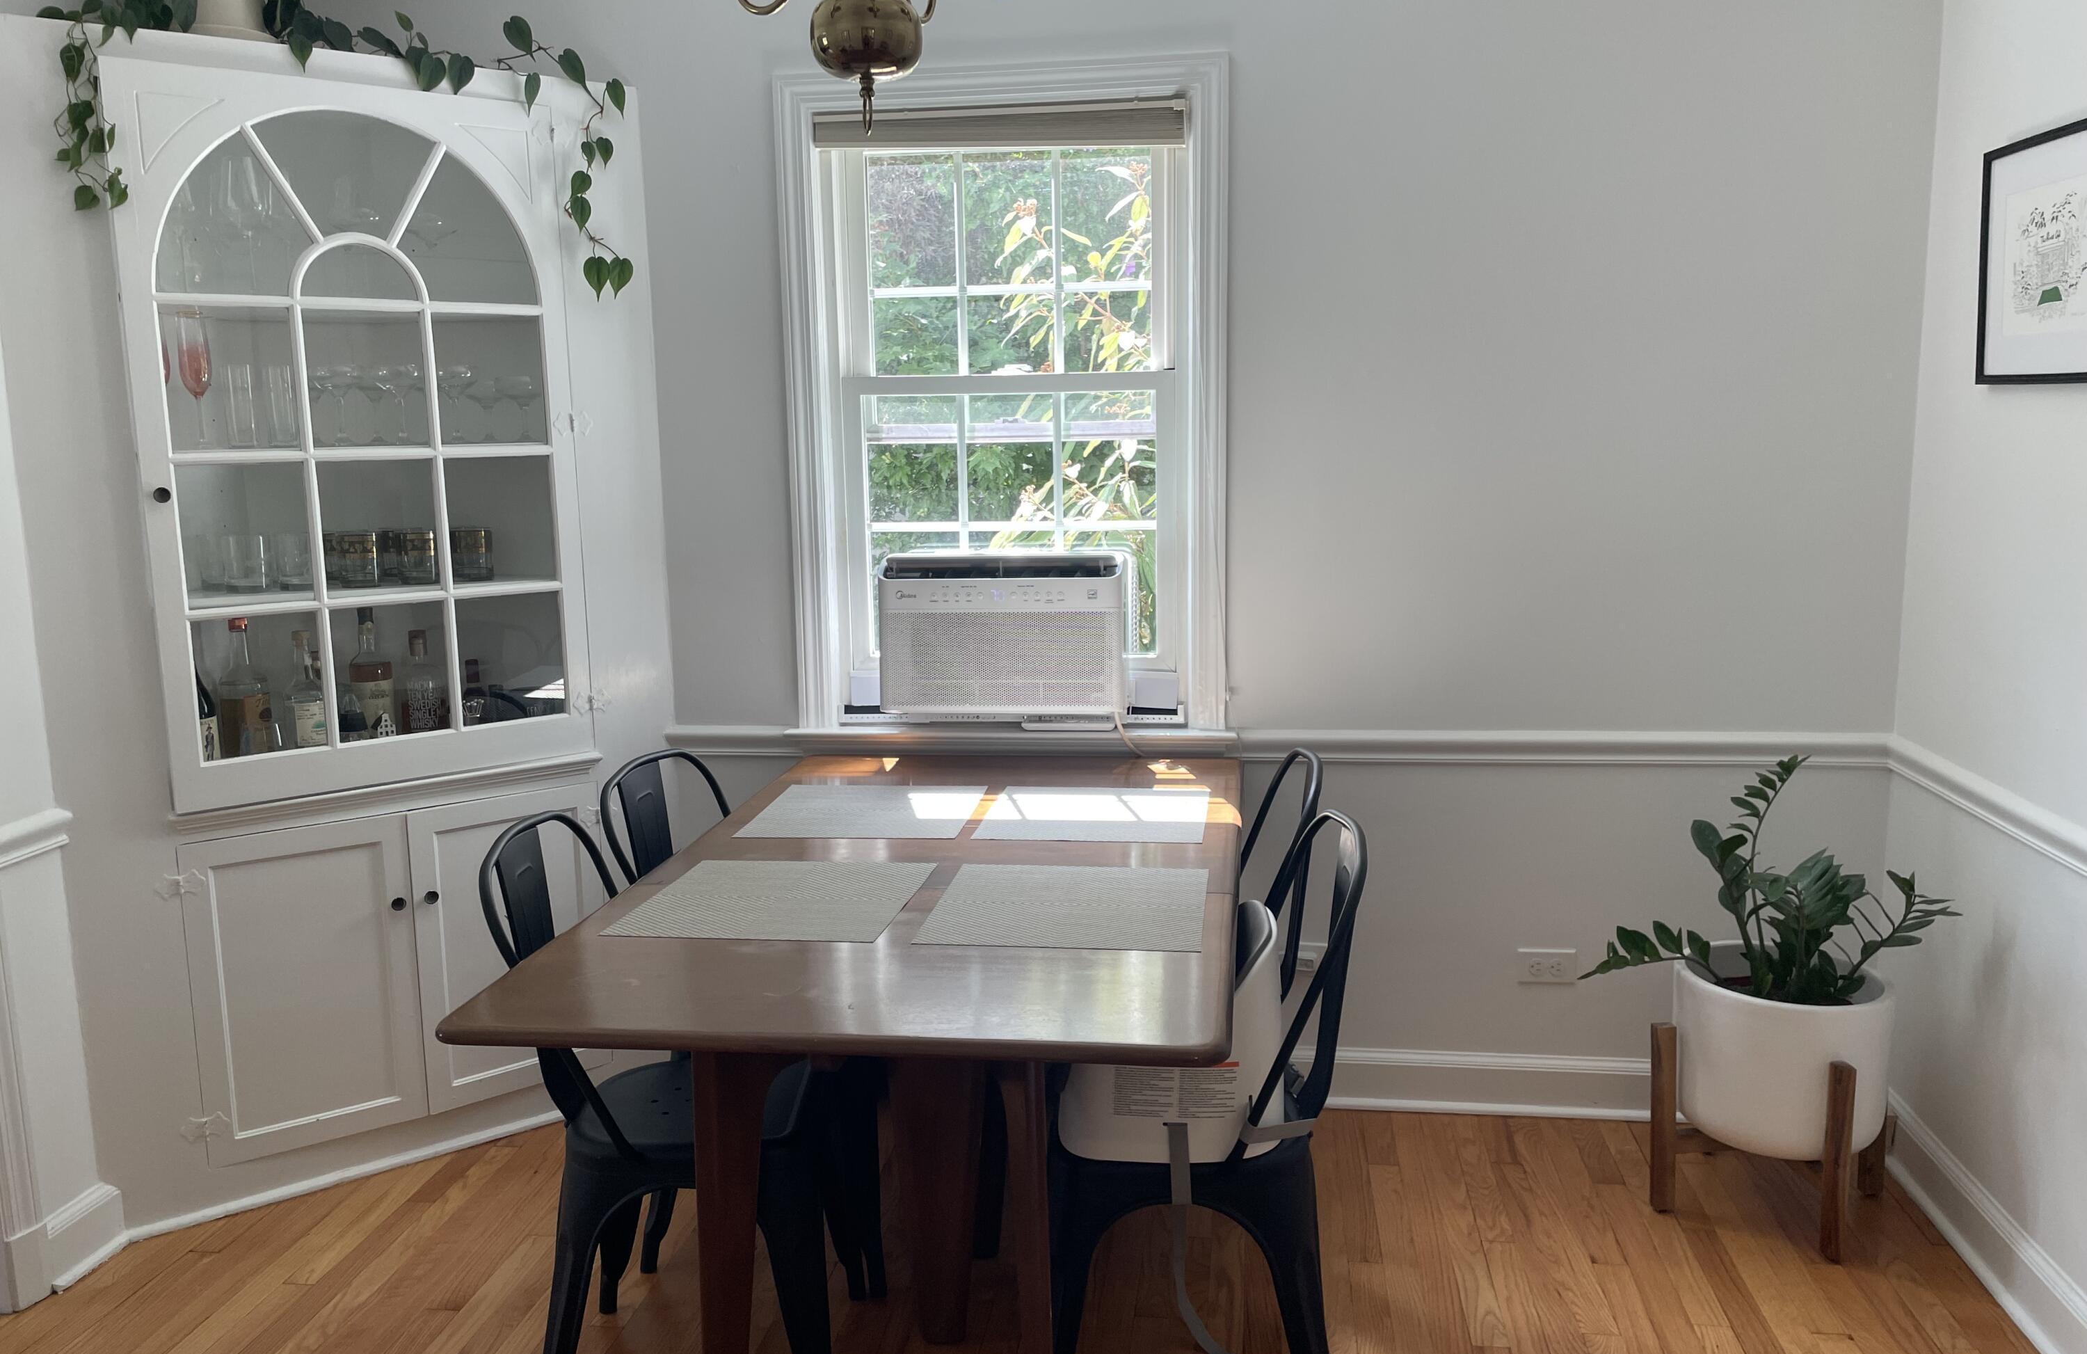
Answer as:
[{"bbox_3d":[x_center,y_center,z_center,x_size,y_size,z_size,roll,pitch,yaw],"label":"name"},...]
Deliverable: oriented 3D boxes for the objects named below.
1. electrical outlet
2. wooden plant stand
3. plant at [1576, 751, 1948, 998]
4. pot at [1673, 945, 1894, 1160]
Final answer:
[{"bbox_3d":[1.001,0.575,3.115,0.115,0.071,0.008,0,9,8],"label":"electrical outlet"},{"bbox_3d":[1.286,0.764,2.768,0.330,0.340,0.330,6,11,38],"label":"wooden plant stand"},{"bbox_3d":[1.238,0.351,2.692,0.600,0.450,0.430,0,9,8],"label":"plant"},{"bbox_3d":[1.285,0.656,2.751,0.344,0.288,0.344,0,9,8],"label":"pot"}]

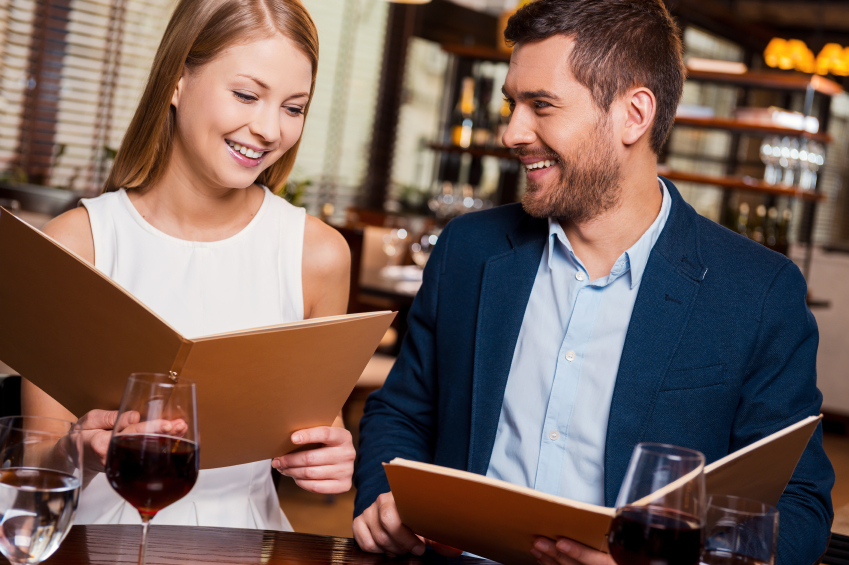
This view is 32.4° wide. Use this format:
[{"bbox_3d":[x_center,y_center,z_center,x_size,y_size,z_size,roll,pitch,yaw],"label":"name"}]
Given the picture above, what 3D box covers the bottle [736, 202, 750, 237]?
[{"bbox_3d":[1.451,-0.203,6.714,0.075,0.300,0.075,9,6,12],"label":"bottle"}]

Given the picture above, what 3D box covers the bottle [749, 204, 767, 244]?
[{"bbox_3d":[1.526,-0.194,6.714,0.075,0.300,0.075,9,6,12],"label":"bottle"}]

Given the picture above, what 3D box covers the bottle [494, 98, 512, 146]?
[{"bbox_3d":[0.372,-0.746,6.665,0.086,0.315,0.086,8,6,2],"label":"bottle"}]

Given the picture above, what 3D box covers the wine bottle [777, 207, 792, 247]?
[{"bbox_3d":[1.636,-0.173,6.664,0.075,0.300,0.075,9,6,13],"label":"wine bottle"}]

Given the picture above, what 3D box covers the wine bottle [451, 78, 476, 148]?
[{"bbox_3d":[0.182,-0.771,6.665,0.086,0.315,0.086,7,6,1],"label":"wine bottle"}]

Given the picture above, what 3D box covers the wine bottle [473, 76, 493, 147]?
[{"bbox_3d":[0.276,-0.771,6.665,0.084,0.315,0.084,8,6,1],"label":"wine bottle"}]

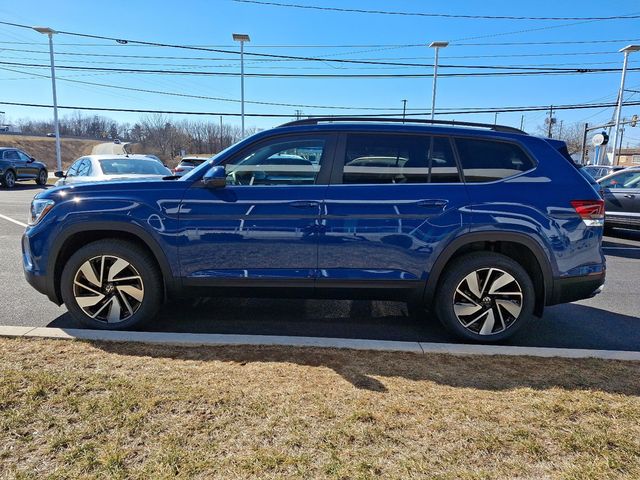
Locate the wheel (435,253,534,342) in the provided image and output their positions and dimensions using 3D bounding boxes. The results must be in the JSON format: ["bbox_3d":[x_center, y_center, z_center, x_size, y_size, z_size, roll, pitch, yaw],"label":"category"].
[{"bbox_3d":[1.331,0.468,3.763,0.765,0.765,0.260,2,9,-1],"label":"wheel"}]

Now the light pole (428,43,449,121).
[{"bbox_3d":[5.923,-6.224,23.877,0.700,7.480,1.050,1,10,0],"label":"light pole"}]

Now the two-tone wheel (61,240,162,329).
[{"bbox_3d":[-1.646,0.370,3.712,0.765,0.765,0.260,2,9,-1],"label":"two-tone wheel"}]

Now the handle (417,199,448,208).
[{"bbox_3d":[0.855,-0.273,3.498,0.240,0.050,0.055,2,9,-1],"label":"handle"}]

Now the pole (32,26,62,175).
[{"bbox_3d":[-13.858,-6.774,23.864,0.700,7.640,1.050,1,10,0],"label":"pole"}]

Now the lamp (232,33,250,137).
[{"bbox_3d":[-4.054,-6.506,23.869,0.700,7.570,1.050,1,10,0],"label":"lamp"}]

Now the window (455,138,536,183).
[{"bbox_3d":[1.367,-0.608,3.606,0.620,0.363,0.070,1,-13,-5],"label":"window"}]

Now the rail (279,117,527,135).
[{"bbox_3d":[0.687,-0.925,3.789,2.070,0.110,0.070,2,9,-1],"label":"rail"}]

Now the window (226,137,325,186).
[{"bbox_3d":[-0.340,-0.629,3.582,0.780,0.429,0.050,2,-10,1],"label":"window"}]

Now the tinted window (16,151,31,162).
[{"bbox_3d":[-13.086,-3.685,20.400,0.060,0.470,1.000,-22,11,-3],"label":"tinted window"}]

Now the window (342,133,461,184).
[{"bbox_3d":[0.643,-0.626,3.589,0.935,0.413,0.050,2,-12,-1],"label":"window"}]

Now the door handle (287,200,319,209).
[{"bbox_3d":[-0.120,-0.266,3.488,0.240,0.050,0.055,2,9,-1],"label":"door handle"}]

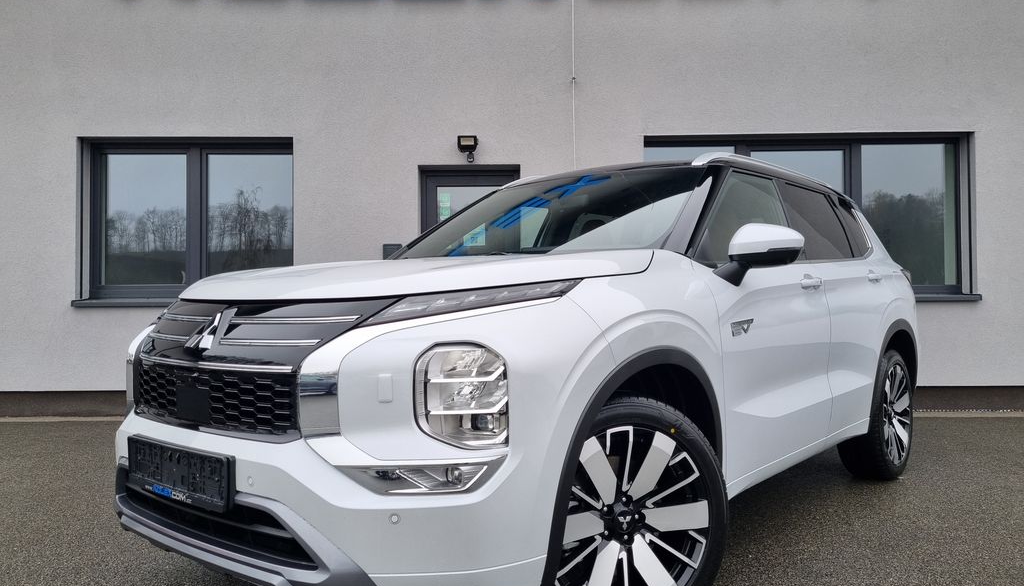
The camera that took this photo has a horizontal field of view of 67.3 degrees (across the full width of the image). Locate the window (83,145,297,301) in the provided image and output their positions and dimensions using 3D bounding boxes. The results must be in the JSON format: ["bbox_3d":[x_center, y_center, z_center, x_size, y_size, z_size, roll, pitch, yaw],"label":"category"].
[{"bbox_3d":[-2.992,-0.676,7.125,1.936,1.495,0.150,0,-1,0],"label":"window"}]

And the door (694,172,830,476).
[{"bbox_3d":[0.960,0.068,2.996,0.240,1.220,1.120,-1,-2,40],"label":"door"}]

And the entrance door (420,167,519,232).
[{"bbox_3d":[-0.388,-0.068,7.132,0.911,2.200,0.120,0,-1,0],"label":"entrance door"}]

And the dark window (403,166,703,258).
[{"bbox_3d":[0.150,-0.337,3.309,1.420,0.140,0.880,-2,31,40],"label":"dark window"}]

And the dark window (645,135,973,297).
[{"bbox_3d":[2.751,-0.704,7.125,3.048,1.514,0.150,0,-1,0],"label":"dark window"}]

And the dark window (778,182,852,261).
[{"bbox_3d":[1.454,-0.338,3.684,0.070,0.370,0.800,-22,-15,38],"label":"dark window"}]

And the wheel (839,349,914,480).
[{"bbox_3d":[2.032,0.672,4.291,0.250,0.725,0.725,-1,-2,40],"label":"wheel"}]

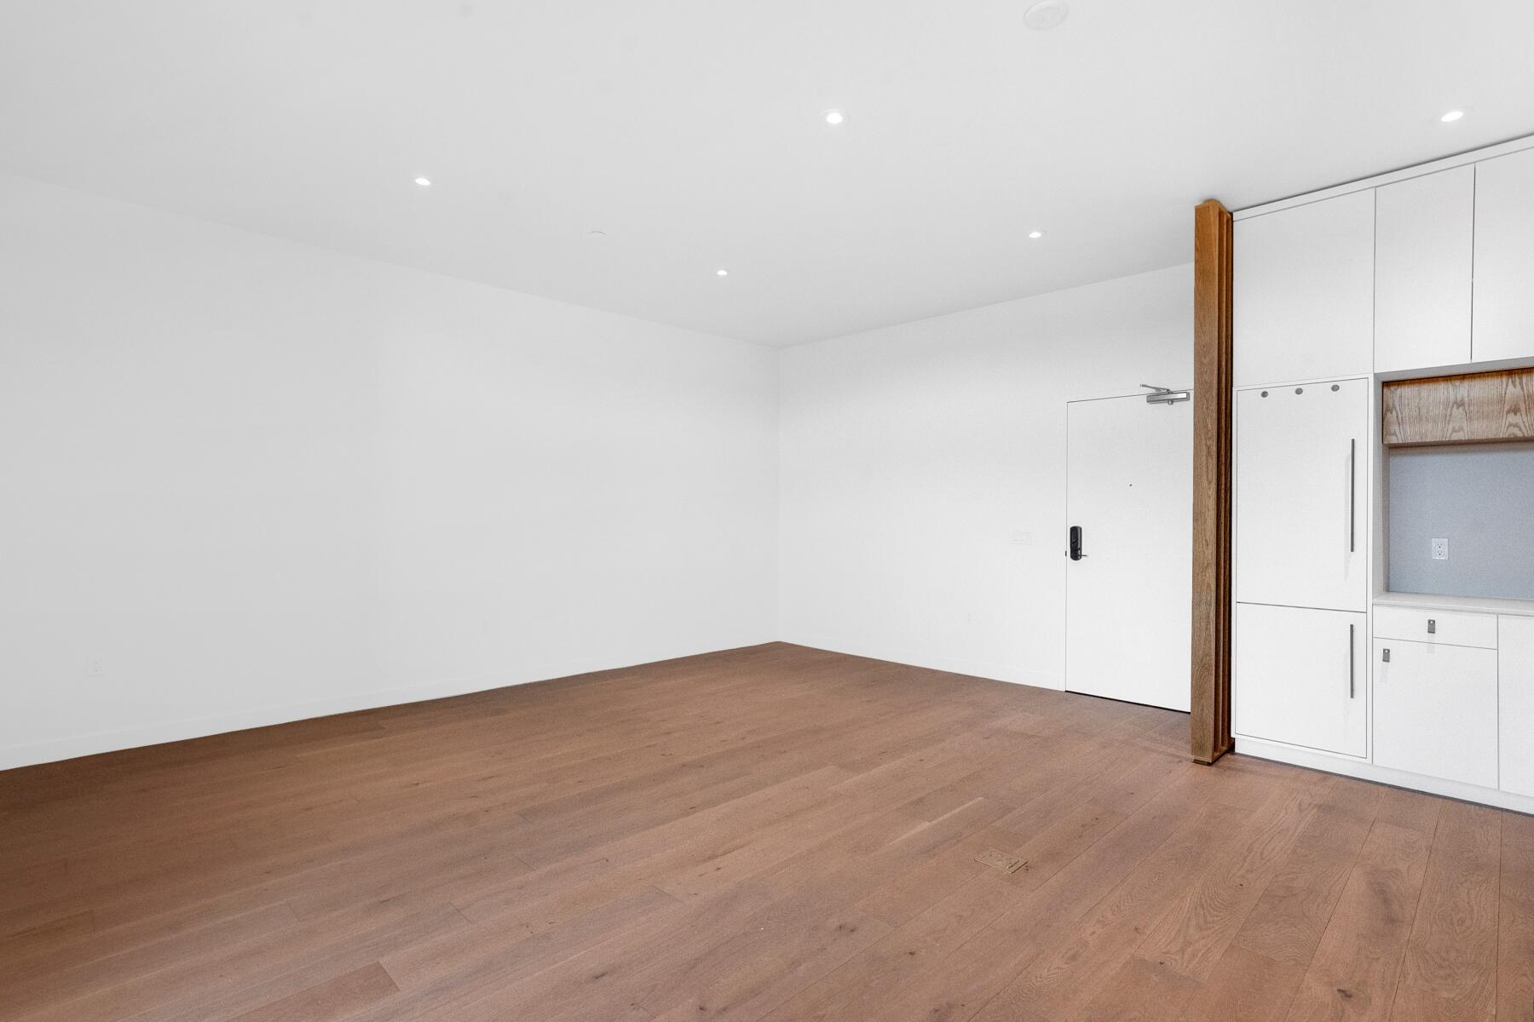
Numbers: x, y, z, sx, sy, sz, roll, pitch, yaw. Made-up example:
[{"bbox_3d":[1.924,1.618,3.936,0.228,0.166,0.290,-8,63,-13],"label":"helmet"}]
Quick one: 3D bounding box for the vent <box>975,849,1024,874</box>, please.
[{"bbox_3d":[0.915,1.355,2.660,0.134,0.013,0.153,0,0,-44],"label":"vent"}]

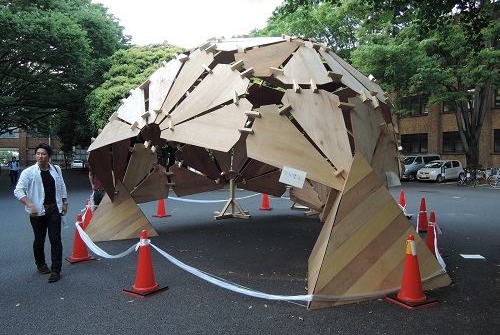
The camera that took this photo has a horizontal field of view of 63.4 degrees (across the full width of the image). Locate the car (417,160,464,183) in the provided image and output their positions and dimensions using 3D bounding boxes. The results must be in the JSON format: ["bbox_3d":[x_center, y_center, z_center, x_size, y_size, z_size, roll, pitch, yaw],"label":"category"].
[{"bbox_3d":[13.750,0.270,29.100,3.700,1.500,1.670,-1,1,-30],"label":"car"}]

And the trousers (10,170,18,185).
[{"bbox_3d":[-14.150,0.620,24.300,0.400,0.880,0.300,-1,1,-27],"label":"trousers"}]

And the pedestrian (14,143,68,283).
[{"bbox_3d":[-2.719,0.560,5.296,0.630,1.745,0.420,-1,1,-32],"label":"pedestrian"}]

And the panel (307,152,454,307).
[{"bbox_3d":[1.182,0.599,5.139,1.986,1.591,1.545,-1,1,-23],"label":"panel"}]

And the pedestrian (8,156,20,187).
[{"bbox_3d":[-14.150,0.230,24.300,0.520,1.700,0.380,-1,1,-27],"label":"pedestrian"}]

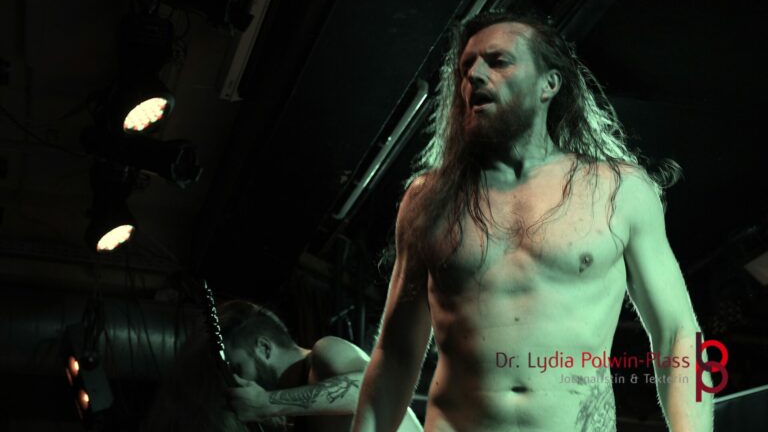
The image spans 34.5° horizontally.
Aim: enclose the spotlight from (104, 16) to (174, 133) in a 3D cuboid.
[{"bbox_3d":[-0.872,-0.509,4.450,0.240,0.380,0.240,3,-23,-7],"label":"spotlight"}]

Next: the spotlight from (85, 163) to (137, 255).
[{"bbox_3d":[-1.178,-0.045,5.350,0.240,0.380,0.240,3,-23,-7],"label":"spotlight"}]

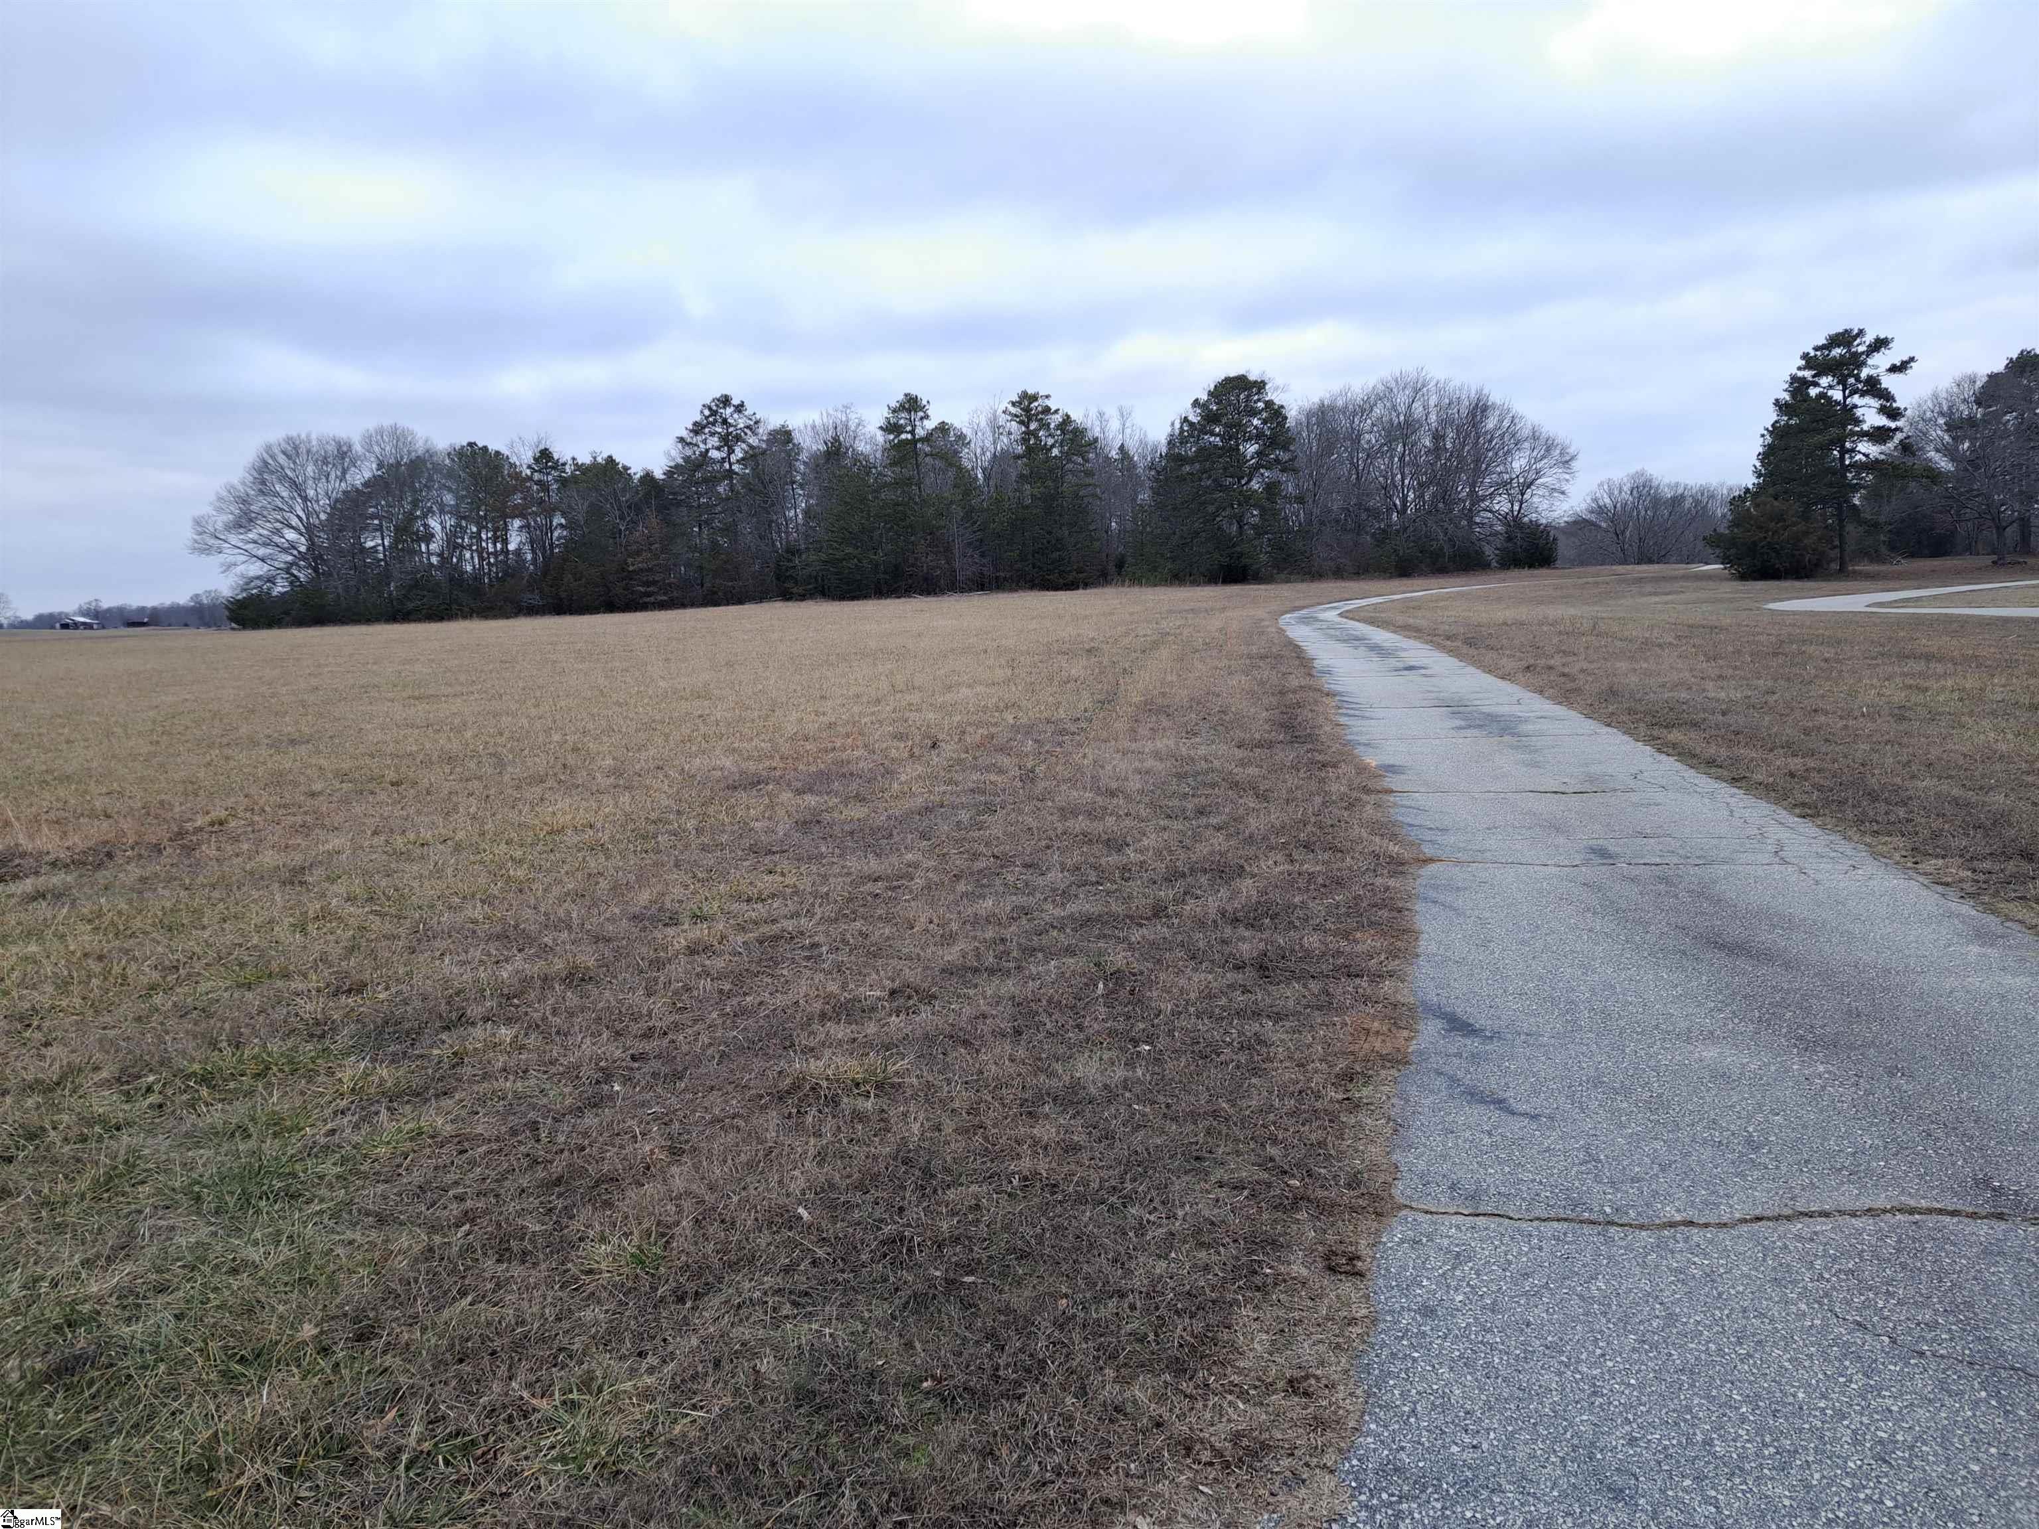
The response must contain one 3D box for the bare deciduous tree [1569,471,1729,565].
[{"bbox_3d":[60.085,-22.665,135.000,14.500,11.000,13.000,3,6,24],"label":"bare deciduous tree"}]

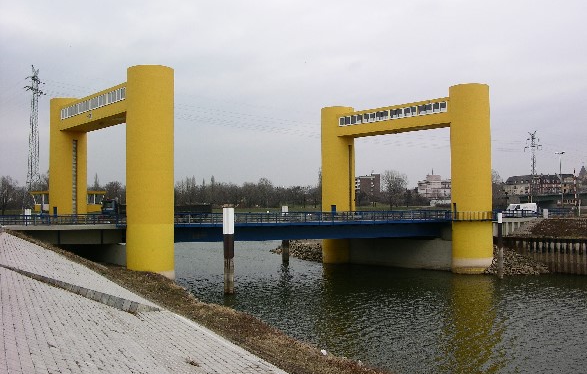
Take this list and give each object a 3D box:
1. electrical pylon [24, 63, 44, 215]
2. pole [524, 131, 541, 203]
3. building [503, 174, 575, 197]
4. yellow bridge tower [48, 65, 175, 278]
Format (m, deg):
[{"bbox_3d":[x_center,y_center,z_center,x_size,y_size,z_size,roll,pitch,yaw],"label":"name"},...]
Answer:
[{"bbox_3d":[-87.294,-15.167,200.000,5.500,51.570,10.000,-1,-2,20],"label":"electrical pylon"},{"bbox_3d":[120.829,-8.089,300.000,4.500,39.940,10.000,1,-3,-27],"label":"pole"},{"bbox_3d":[180.700,1.100,435.000,50.000,21.990,14.000,-2,-3,39],"label":"building"},{"bbox_3d":[-22.419,-0.891,70.747,4.800,22.070,26.560,1,-3,-43],"label":"yellow bridge tower"}]

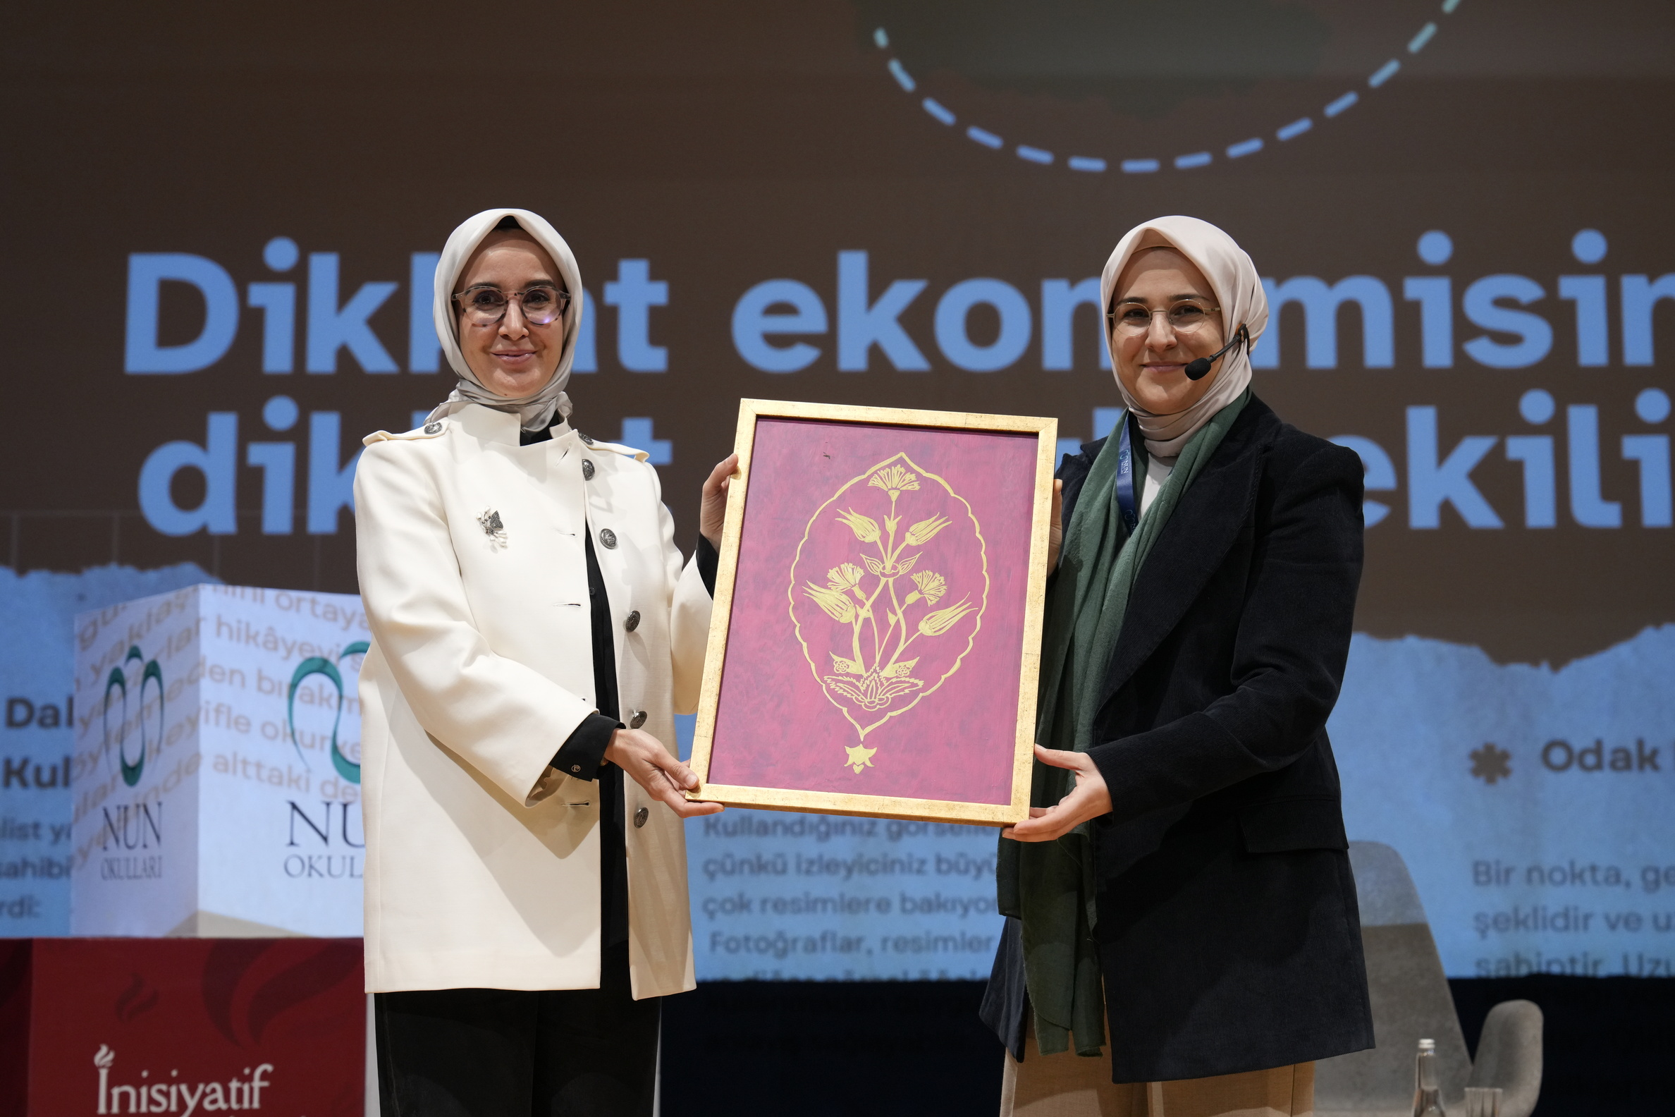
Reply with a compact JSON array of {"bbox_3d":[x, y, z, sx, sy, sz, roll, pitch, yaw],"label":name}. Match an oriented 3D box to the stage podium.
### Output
[{"bbox_3d":[-1.232,0.473,6.082,0.710,0.720,0.710,5,-9,-36],"label":"stage podium"}]

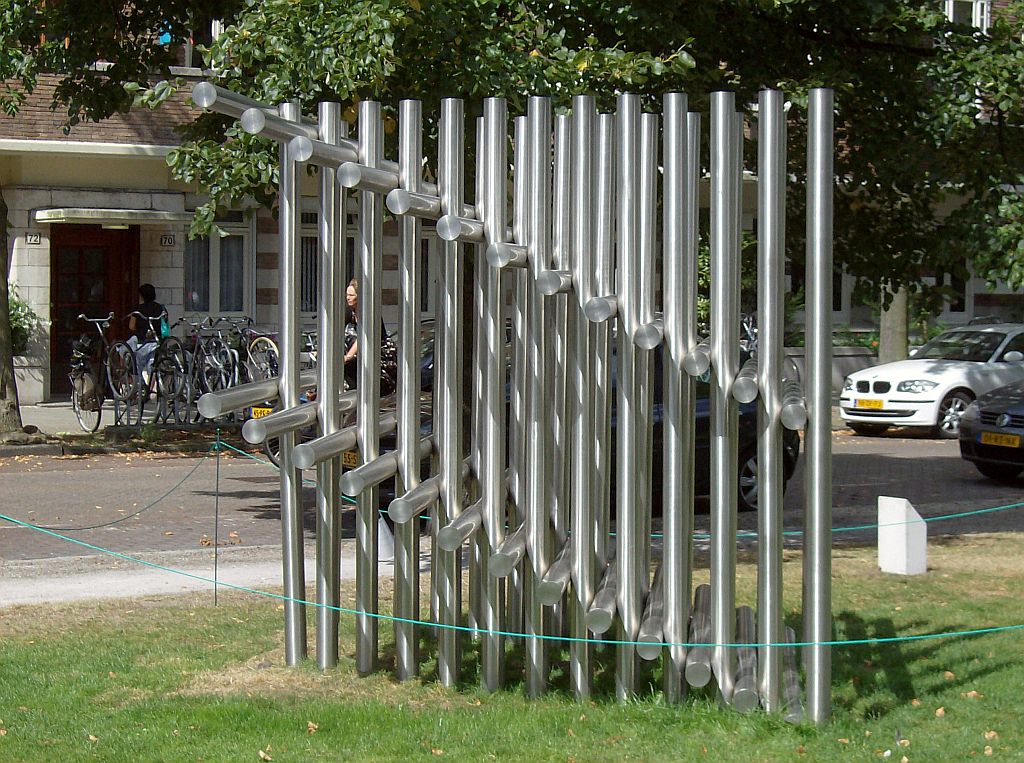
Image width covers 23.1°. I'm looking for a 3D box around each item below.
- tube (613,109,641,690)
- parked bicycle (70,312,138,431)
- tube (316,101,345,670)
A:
[{"bbox_3d":[0.501,0.071,10.832,0.102,2.629,0.102,1,3,5],"label":"tube"},{"bbox_3d":[-4.954,-0.129,30.447,0.560,1.150,1.780,1,16,13],"label":"parked bicycle"},{"bbox_3d":[-0.846,0.023,11.696,0.102,2.665,0.102,1,3,5],"label":"tube"}]

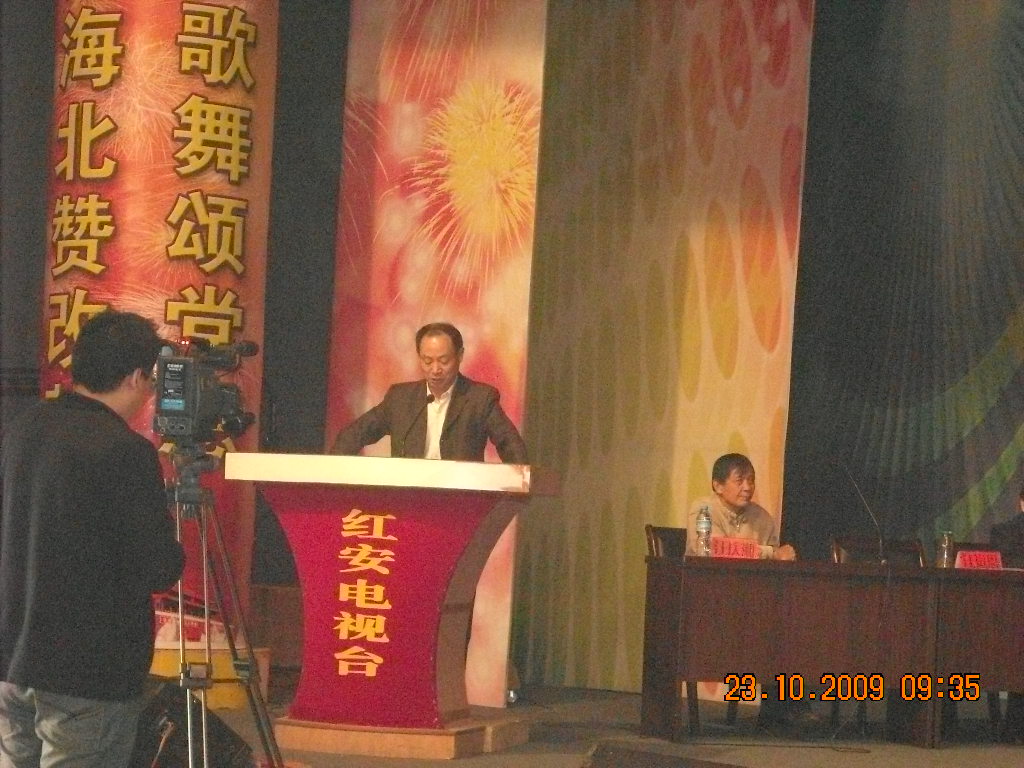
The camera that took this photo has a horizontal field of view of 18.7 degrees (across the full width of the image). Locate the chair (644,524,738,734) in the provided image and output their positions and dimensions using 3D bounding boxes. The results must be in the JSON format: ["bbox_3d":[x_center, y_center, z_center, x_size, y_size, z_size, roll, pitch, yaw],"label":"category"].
[{"bbox_3d":[0.875,1.097,13.881,0.479,0.908,0.510,3,-3,-22],"label":"chair"}]

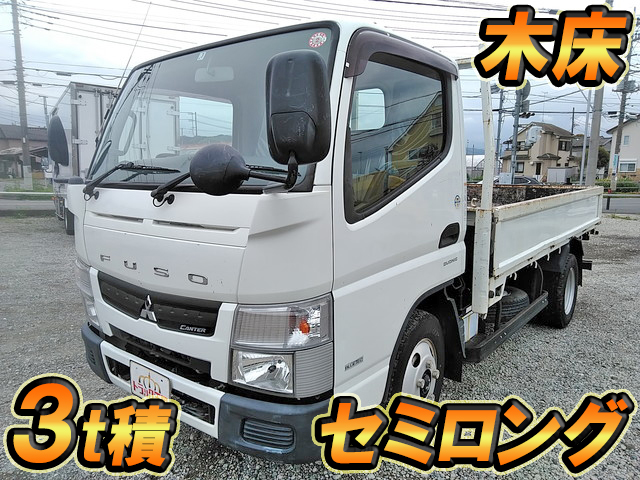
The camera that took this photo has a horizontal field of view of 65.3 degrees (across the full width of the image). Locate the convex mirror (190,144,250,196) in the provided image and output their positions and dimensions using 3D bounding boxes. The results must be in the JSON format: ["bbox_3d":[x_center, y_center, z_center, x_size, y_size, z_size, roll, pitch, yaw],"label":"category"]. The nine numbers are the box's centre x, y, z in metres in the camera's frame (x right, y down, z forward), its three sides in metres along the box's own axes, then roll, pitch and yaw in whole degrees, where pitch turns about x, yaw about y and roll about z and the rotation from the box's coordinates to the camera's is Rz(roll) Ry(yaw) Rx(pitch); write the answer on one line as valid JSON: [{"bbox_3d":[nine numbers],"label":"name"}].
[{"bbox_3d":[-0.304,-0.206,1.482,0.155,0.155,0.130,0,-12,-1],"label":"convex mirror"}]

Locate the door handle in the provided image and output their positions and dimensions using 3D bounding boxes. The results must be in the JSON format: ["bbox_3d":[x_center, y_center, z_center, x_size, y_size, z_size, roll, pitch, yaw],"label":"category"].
[{"bbox_3d":[0.649,-0.022,2.537,0.050,0.105,0.210,6,11,39],"label":"door handle"}]

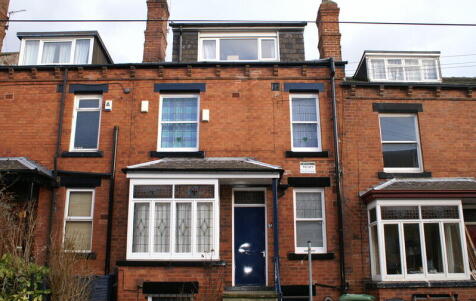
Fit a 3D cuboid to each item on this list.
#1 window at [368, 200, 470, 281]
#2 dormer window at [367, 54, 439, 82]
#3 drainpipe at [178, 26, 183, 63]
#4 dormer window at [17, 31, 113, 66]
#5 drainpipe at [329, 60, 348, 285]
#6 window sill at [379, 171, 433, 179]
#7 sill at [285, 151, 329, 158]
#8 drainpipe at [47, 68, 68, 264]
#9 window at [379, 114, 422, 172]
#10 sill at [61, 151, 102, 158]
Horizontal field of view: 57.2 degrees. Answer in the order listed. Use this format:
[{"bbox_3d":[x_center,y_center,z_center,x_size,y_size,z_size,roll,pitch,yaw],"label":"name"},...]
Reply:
[{"bbox_3d":[4.503,2.251,11.051,2.136,1.911,0.820,0,-12,0],"label":"window"},{"bbox_3d":[4.856,-2.394,12.741,2.151,0.821,0.150,0,-12,0],"label":"dormer window"},{"bbox_3d":[-1.622,-2.986,12.399,0.080,1.117,0.085,0,-13,1],"label":"drainpipe"},{"bbox_3d":[-5.377,-2.841,13.685,2.396,1.063,1.750,0,-12,0],"label":"dormer window"},{"bbox_3d":[2.690,0.529,11.737,0.131,6.354,0.160,0,-12,0],"label":"drainpipe"},{"bbox_3d":[4.482,0.692,11.820,1.418,0.170,0.220,0,-12,0],"label":"window sill"},{"bbox_3d":[1.769,0.127,11.241,1.097,0.148,0.170,0,-13,1],"label":"sill"},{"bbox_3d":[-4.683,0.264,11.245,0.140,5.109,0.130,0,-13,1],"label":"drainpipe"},{"bbox_3d":[4.240,-0.181,11.389,1.010,1.561,0.110,0,-13,1],"label":"window"},{"bbox_3d":[-4.245,0.141,12.008,1.100,0.170,0.220,0,-12,0],"label":"sill"}]

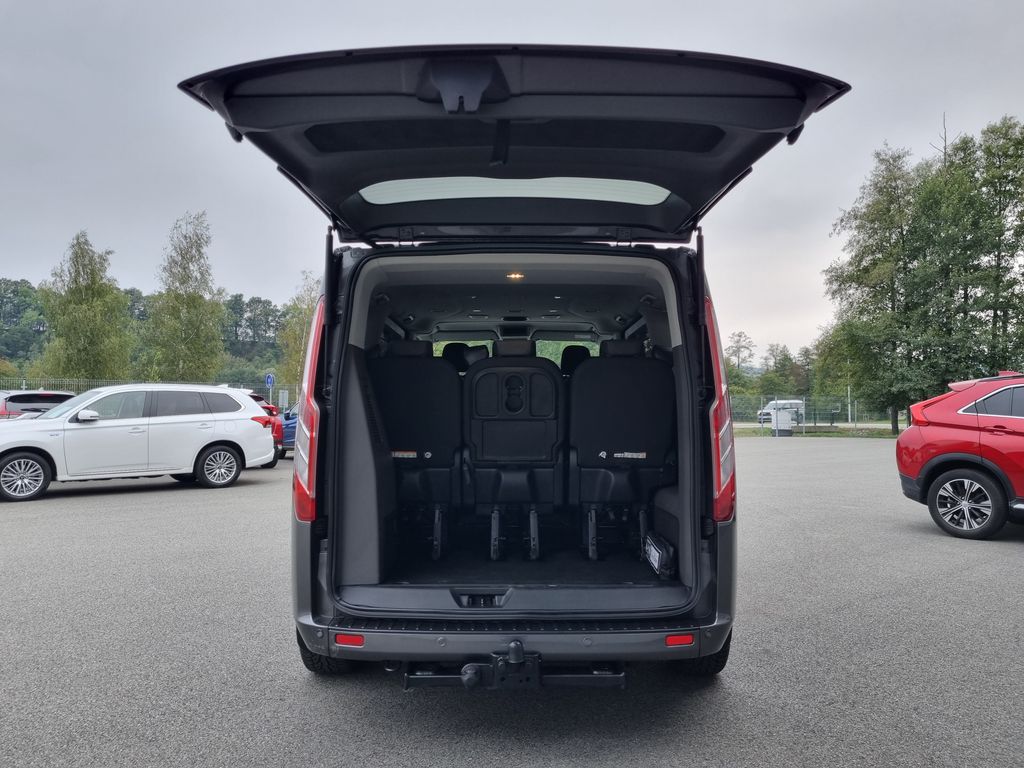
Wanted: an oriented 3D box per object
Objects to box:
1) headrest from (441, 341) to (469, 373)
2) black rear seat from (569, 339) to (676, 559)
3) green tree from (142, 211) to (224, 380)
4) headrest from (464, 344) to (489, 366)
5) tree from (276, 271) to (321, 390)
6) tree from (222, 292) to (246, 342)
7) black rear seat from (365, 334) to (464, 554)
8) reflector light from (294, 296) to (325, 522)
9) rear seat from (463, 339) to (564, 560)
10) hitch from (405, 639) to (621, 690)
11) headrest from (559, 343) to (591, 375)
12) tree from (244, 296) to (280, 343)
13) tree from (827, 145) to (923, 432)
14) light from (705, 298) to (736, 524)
[{"bbox_3d":[-0.415,-0.195,5.650,0.230,0.220,0.120,0,-2,0],"label":"headrest"},{"bbox_3d":[0.500,0.310,3.820,0.490,1.020,0.740,0,-2,0],"label":"black rear seat"},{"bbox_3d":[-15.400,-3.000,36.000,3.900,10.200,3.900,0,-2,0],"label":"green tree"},{"bbox_3d":[-0.230,-0.190,5.200,0.210,0.180,0.120,0,-2,0],"label":"headrest"},{"bbox_3d":[-7.700,-1.000,28.000,2.000,6.300,2.000,0,-2,0],"label":"tree"},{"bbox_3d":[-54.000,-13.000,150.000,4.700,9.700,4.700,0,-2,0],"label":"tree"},{"bbox_3d":[-0.475,0.318,3.770,0.480,1.040,0.680,0,-2,0],"label":"black rear seat"},{"bbox_3d":[-0.825,0.090,3.080,0.170,0.910,0.260,0,-2,0],"label":"reflector light"},{"bbox_3d":[0.010,0.318,3.770,0.475,1.040,0.680,0,-2,0],"label":"rear seat"},{"bbox_3d":[0.012,1.035,2.840,0.870,0.260,0.320,0,-2,0],"label":"hitch"},{"bbox_3d":[0.482,-0.185,5.720,0.230,0.210,0.120,0,-2,0],"label":"headrest"},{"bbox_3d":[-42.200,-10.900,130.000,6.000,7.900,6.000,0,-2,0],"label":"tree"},{"bbox_3d":[17.800,-4.700,37.000,5.100,14.000,5.100,0,-2,0],"label":"tree"},{"bbox_3d":[0.810,0.100,2.980,0.170,0.870,0.240,0,-2,0],"label":"light"}]

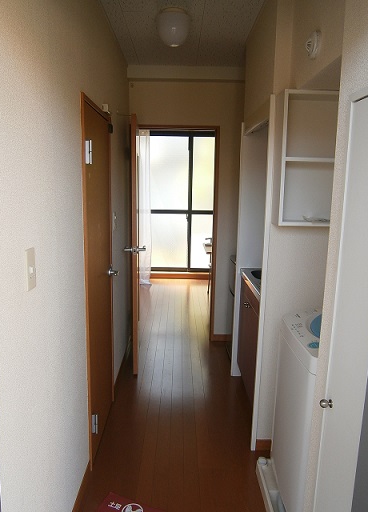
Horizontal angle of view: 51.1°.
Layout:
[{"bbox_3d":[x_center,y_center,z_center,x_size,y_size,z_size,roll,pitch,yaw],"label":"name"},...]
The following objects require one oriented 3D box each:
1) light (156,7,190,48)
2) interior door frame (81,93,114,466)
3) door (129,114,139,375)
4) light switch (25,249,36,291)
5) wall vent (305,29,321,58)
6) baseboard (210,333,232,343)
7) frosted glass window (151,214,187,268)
[{"bbox_3d":[-0.059,-1.302,2.225,0.185,0.171,0.185,1,10,-1],"label":"light"},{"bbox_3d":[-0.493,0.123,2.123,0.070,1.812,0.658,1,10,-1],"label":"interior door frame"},{"bbox_3d":[-0.389,-0.087,3.071,0.036,1.871,0.661,0,10,-6],"label":"door"},{"bbox_3d":[-0.443,0.035,1.109,0.010,0.120,0.070,1,10,-1],"label":"light switch"},{"bbox_3d":[0.478,-0.788,1.430,0.038,0.096,0.096,1,10,-1],"label":"wall vent"},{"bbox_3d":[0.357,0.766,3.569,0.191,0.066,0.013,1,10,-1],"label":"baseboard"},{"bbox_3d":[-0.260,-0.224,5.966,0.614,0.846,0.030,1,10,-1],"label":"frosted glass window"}]

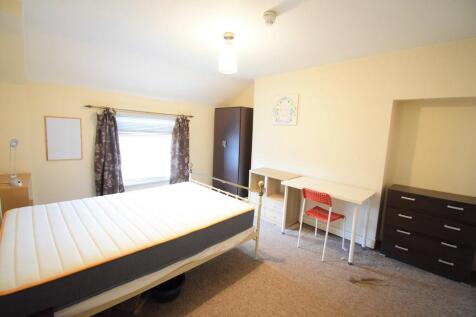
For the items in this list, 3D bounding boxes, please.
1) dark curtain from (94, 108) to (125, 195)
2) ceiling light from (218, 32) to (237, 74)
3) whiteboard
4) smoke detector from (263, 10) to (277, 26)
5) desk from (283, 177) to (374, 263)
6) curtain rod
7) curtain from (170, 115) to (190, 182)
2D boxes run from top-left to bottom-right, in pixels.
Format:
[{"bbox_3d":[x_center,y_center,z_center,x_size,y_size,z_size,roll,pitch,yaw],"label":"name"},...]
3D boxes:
[{"bbox_3d":[-2.078,-0.061,3.220,0.382,1.455,0.120,-5,10,-44],"label":"dark curtain"},{"bbox_3d":[-0.097,-1.087,2.046,0.195,0.380,0.195,2,7,0],"label":"ceiling light"},{"bbox_3d":[-2.495,-0.275,2.863,0.395,0.610,0.020,-5,10,-44],"label":"whiteboard"},{"bbox_3d":[0.266,-1.170,1.661,0.105,0.090,0.105,2,7,0],"label":"smoke detector"},{"bbox_3d":[1.148,0.752,2.656,0.600,0.740,1.000,-5,10,-44],"label":"desk"},{"bbox_3d":[-1.591,-0.819,3.569,1.855,0.040,0.060,-5,10,-44],"label":"curtain rod"},{"bbox_3d":[-1.178,-0.131,4.085,0.429,1.448,0.120,-5,10,-44],"label":"curtain"}]

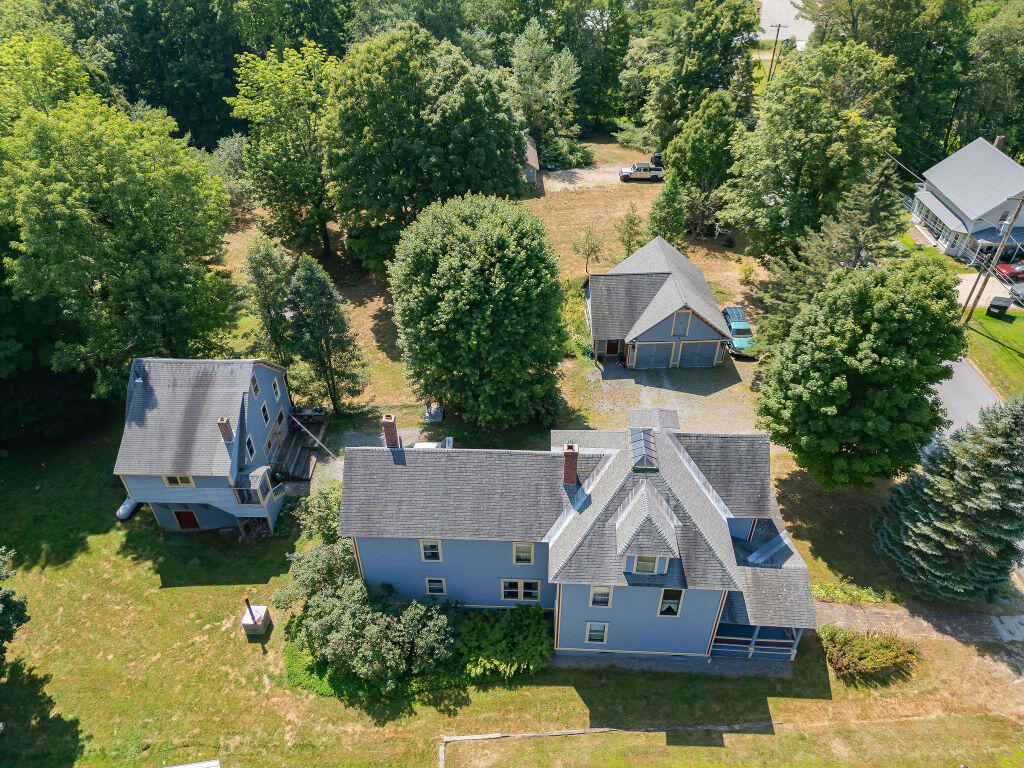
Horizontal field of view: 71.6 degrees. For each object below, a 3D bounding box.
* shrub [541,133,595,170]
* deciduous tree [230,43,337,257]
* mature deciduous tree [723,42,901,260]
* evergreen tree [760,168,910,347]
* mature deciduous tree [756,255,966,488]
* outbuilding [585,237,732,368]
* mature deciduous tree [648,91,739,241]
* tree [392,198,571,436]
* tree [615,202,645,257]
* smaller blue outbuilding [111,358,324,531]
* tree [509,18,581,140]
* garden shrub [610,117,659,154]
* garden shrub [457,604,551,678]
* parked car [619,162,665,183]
[{"bbox_3d":[6.956,-29.848,90.562,7.000,3.500,6.000,-1,37,0],"label":"shrub"},{"bbox_3d":[-21.567,-21.849,68.639,9.154,20.435,9.154,1,36,3],"label":"deciduous tree"},{"bbox_3d":[27.259,-20.935,66.406,15.000,19.954,15.000,1,36,3],"label":"mature deciduous tree"},{"bbox_3d":[24.260,-9.317,54.685,10.174,15.268,10.174,1,36,3],"label":"evergreen tree"},{"bbox_3d":[20.196,-0.465,41.960,10.600,14.600,10.600,-1,37,0],"label":"mature deciduous tree"},{"bbox_3d":[11.344,-6.628,57.888,10.700,5.500,11.500,-1,37,0],"label":"outbuilding"},{"bbox_3d":[18.755,-21.298,69.824,8.000,14.500,7.600,-1,37,0],"label":"mature deciduous tree"},{"bbox_3d":[-2.152,-4.449,46.779,11.400,15.600,11.400,-1,37,0],"label":"tree"},{"bbox_3d":[11.822,-15.534,71.575,2.967,5.651,2.967,1,36,3],"label":"tree"},{"bbox_3d":[-17.939,2.988,44.599,9.178,9.900,9.900,1,36,3],"label":"smaller blue outbuilding"},{"bbox_3d":[4.302,-38.758,92.229,9.200,15.800,8.400,-1,37,0],"label":"tree"},{"bbox_3d":[16.415,-33.459,94.811,6.400,4.000,5.500,-1,37,0],"label":"garden shrub"},{"bbox_3d":[-0.375,12.515,35.144,4.700,2.400,3.400,-1,37,0],"label":"garden shrub"},{"bbox_3d":[16.526,-26.986,90.164,5.480,1.860,1.900,1,36,3],"label":"parked car"}]

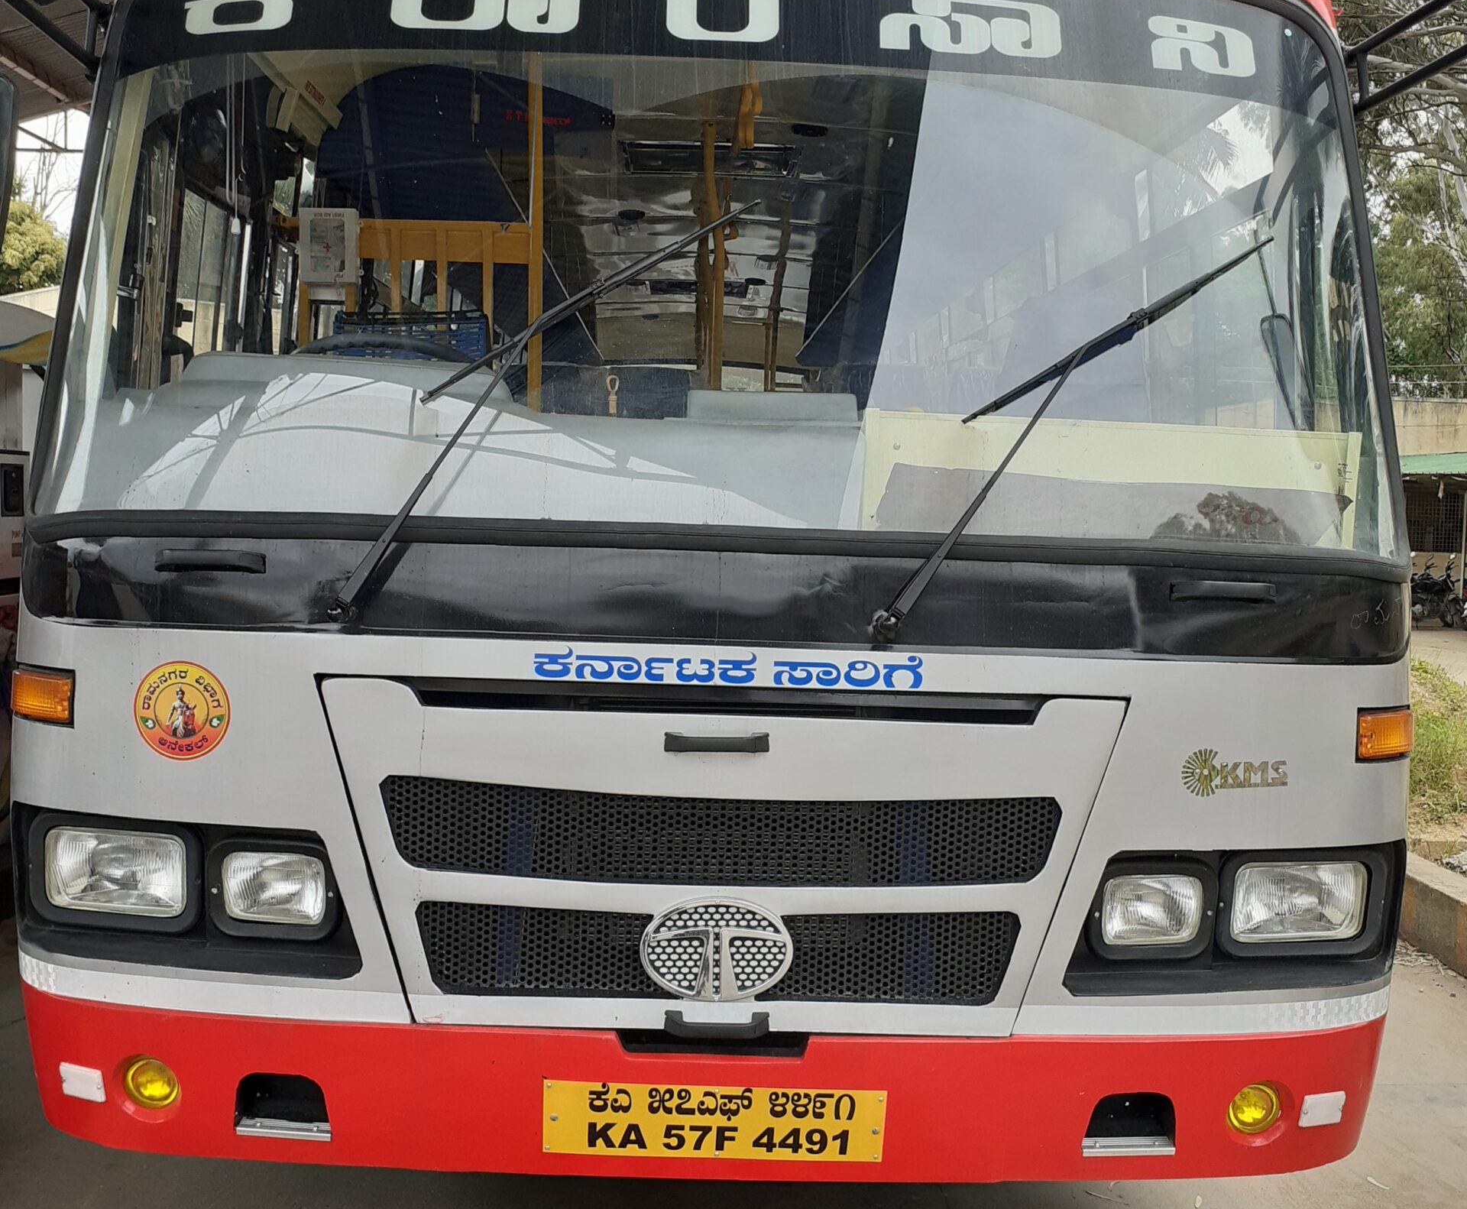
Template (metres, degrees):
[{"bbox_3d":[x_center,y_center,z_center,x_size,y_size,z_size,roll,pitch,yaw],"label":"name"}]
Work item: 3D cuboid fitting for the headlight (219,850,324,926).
[{"bbox_3d":[-0.766,0.473,2.580,0.174,0.114,0.070,2,2,1],"label":"headlight"}]

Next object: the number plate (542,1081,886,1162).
[{"bbox_3d":[-0.030,0.849,2.516,0.568,0.121,0.015,2,2,-2],"label":"number plate"}]

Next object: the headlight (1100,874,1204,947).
[{"bbox_3d":[0.714,0.521,2.637,0.182,0.118,0.070,1,2,-5],"label":"headlight"}]

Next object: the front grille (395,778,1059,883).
[{"bbox_3d":[-0.017,0.382,2.520,1.122,0.160,0.050,2,2,-2],"label":"front grille"}]

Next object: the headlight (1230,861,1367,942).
[{"bbox_3d":[0.979,0.516,2.689,0.250,0.138,0.080,1,2,-7],"label":"headlight"}]

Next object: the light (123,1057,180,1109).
[{"bbox_3d":[-0.978,0.806,2.596,0.097,0.088,0.060,2,2,3],"label":"light"}]

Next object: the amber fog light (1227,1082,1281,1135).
[{"bbox_3d":[0.897,0.872,2.667,0.098,0.088,0.060,1,2,-7],"label":"amber fog light"}]

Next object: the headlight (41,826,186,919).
[{"bbox_3d":[-1.041,0.449,2.612,0.250,0.140,0.080,2,2,3],"label":"headlight"}]

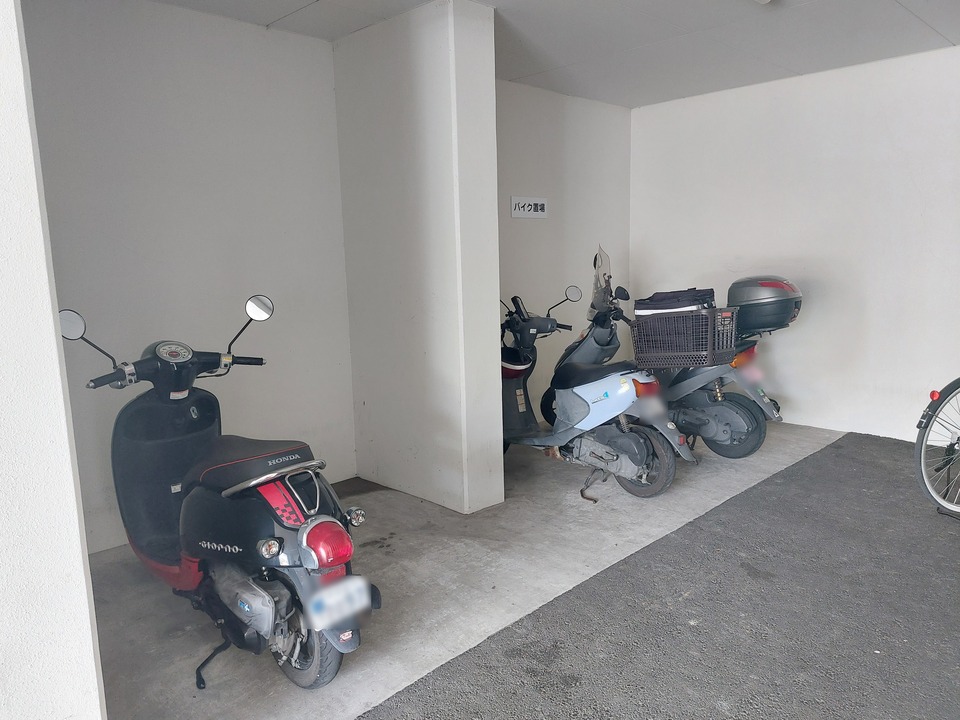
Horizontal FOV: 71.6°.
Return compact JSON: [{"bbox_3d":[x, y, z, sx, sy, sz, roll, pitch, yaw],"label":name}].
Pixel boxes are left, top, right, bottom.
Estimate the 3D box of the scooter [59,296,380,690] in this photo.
[{"bbox_3d":[-0.967,0.405,2.425,0.790,1.210,1.660,-10,12,-43],"label":"scooter"}]

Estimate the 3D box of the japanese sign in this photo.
[{"bbox_3d":[0.394,-1.164,5.095,0.410,0.155,0.020,-10,12,-43],"label":"japanese sign"}]

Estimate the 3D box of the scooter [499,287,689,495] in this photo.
[{"bbox_3d":[0.541,0.149,4.011,0.720,1.156,1.670,-10,12,-43],"label":"scooter"}]

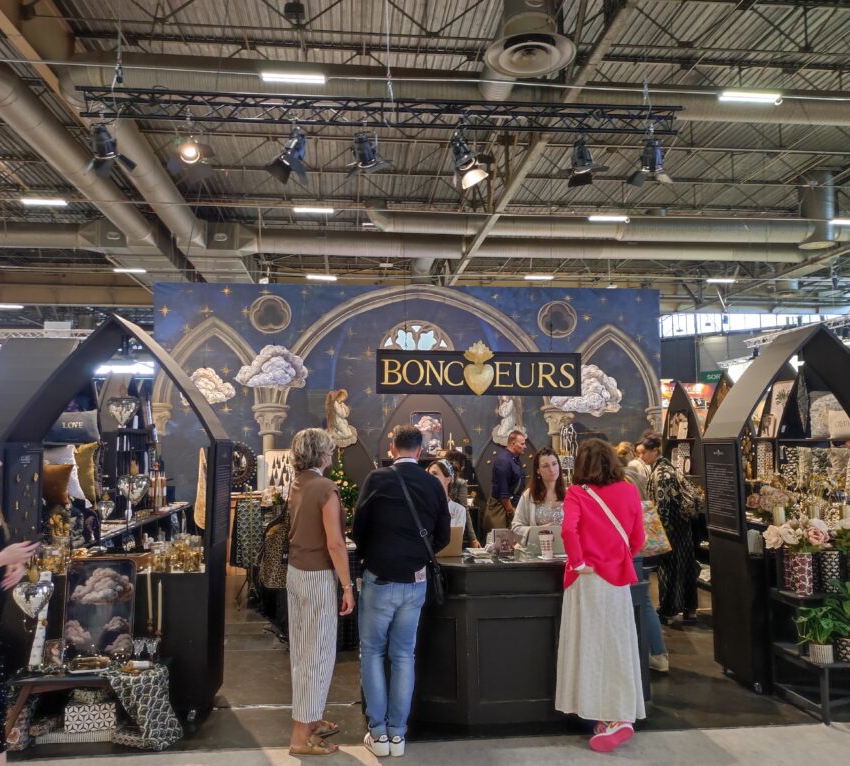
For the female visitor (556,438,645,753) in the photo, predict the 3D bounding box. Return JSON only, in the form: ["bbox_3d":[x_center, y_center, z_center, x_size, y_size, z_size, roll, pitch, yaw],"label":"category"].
[{"bbox_3d":[0.954,1.127,4.077,0.480,1.650,0.420,0,-4,-6],"label":"female visitor"}]

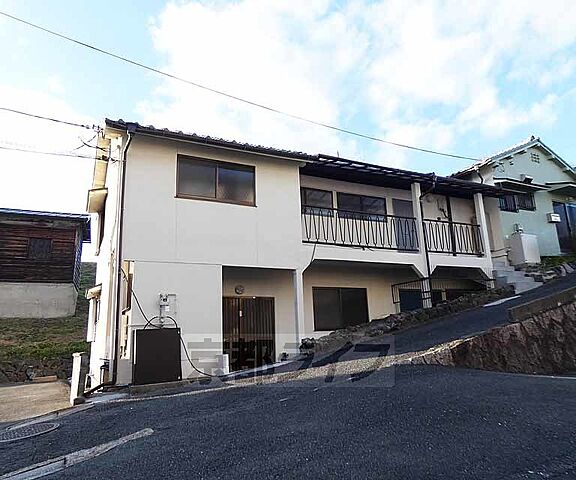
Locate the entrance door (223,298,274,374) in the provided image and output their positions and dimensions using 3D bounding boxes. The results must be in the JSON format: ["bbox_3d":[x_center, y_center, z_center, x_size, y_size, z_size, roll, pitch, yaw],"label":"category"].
[{"bbox_3d":[-1.090,2.279,8.741,1.660,1.803,0.120,3,-12,-22],"label":"entrance door"}]

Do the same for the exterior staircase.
[{"bbox_3d":[7.680,1.295,12.753,1.550,1.240,1.450,4,-12,-27],"label":"exterior staircase"}]

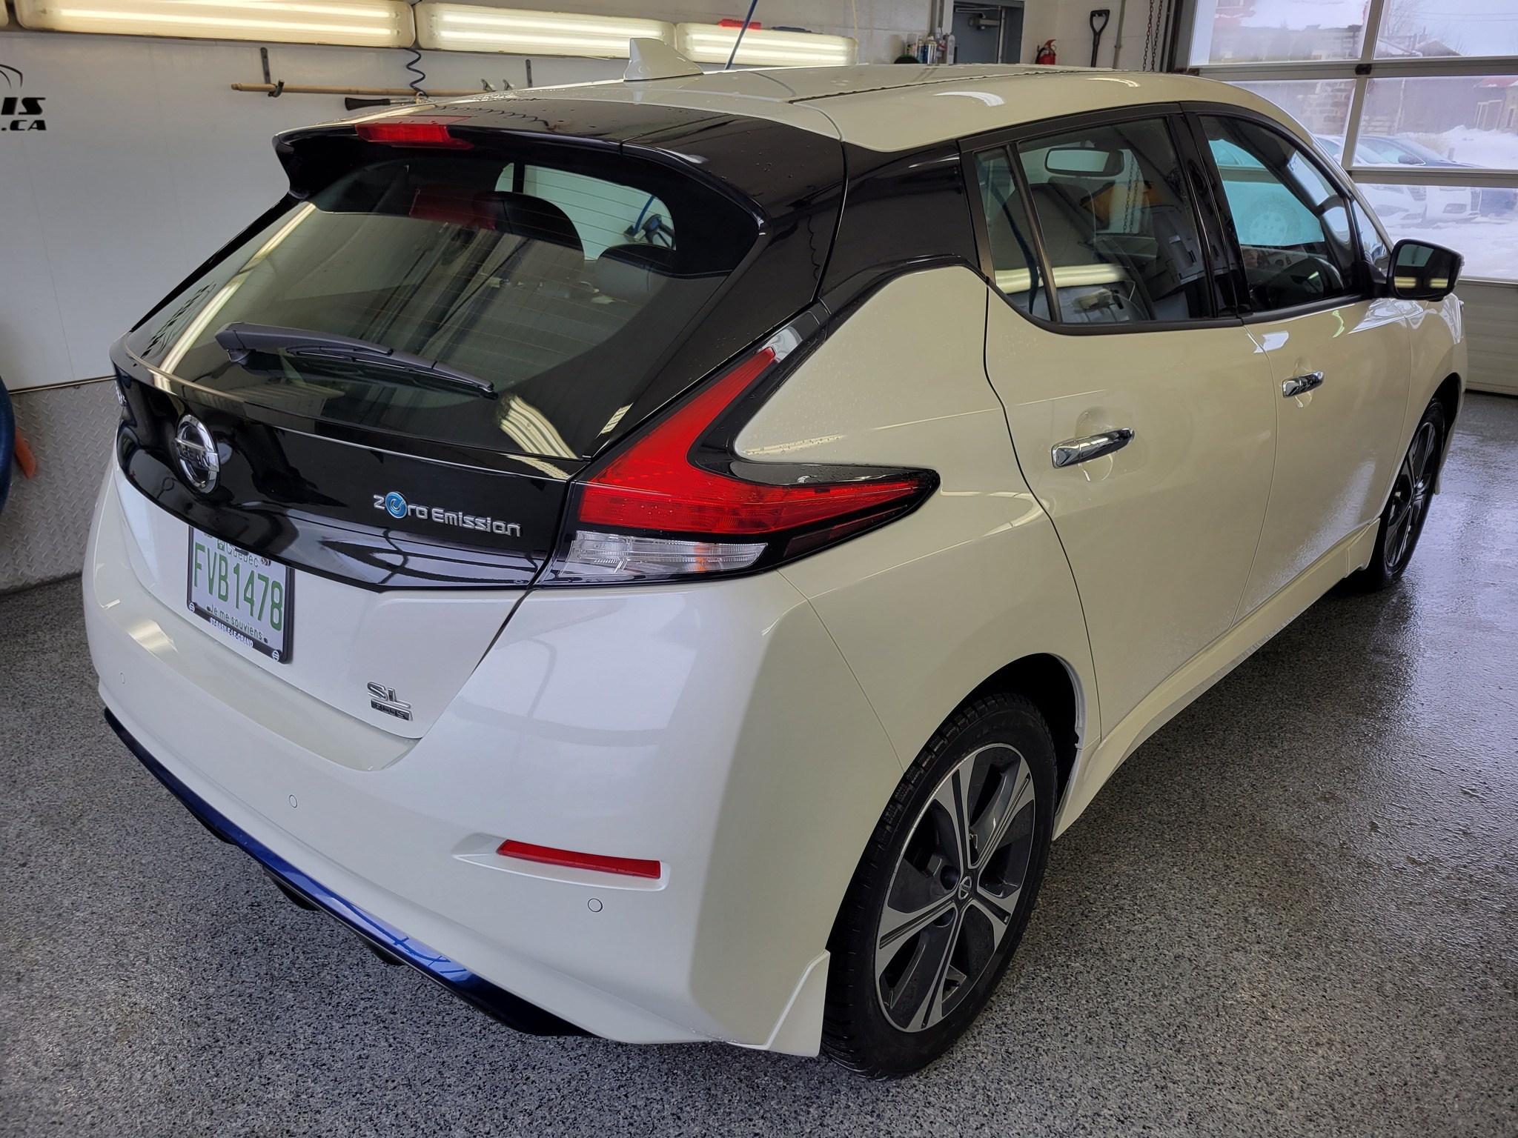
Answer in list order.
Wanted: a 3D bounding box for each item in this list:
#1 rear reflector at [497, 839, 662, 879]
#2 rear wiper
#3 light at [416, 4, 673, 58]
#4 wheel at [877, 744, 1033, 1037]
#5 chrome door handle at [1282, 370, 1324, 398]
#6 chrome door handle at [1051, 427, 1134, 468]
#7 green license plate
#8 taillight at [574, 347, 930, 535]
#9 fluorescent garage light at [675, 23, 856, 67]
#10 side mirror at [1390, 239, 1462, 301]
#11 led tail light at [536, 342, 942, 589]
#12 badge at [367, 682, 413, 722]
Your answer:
[{"bbox_3d":[-0.212,0.349,1.338,0.212,0.030,0.030,6,22,16],"label":"rear reflector"},{"bbox_3d":[-0.534,-0.280,1.466,0.500,0.058,0.065,15,-19,28],"label":"rear wiper"},{"bbox_3d":[-0.833,-2.167,4.633,0.110,0.155,1.290,18,28,40],"label":"light"},{"bbox_3d":[0.251,0.471,1.811,0.180,0.462,0.462,17,27,38],"label":"wheel"},{"bbox_3d":[1.171,-0.399,2.453,0.048,0.037,0.207,17,26,38],"label":"chrome door handle"},{"bbox_3d":[0.501,-0.187,1.705,0.048,0.037,0.212,17,25,38],"label":"chrome door handle"},{"bbox_3d":[-0.754,0.024,1.651,0.312,0.158,0.014,17,16,38],"label":"green license plate"},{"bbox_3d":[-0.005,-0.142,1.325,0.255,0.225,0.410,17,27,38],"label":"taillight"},{"bbox_3d":[0.054,-2.507,5.519,0.110,0.155,1.290,18,28,40],"label":"fluorescent garage light"},{"bbox_3d":[1.692,-0.751,2.882,0.175,0.147,0.150,17,27,38],"label":"side mirror"},{"bbox_3d":[-0.013,-0.133,1.335,0.290,0.295,0.450,17,27,38],"label":"led tail light"},{"bbox_3d":[-0.474,0.170,1.461,0.097,0.042,0.008,13,16,32],"label":"badge"}]

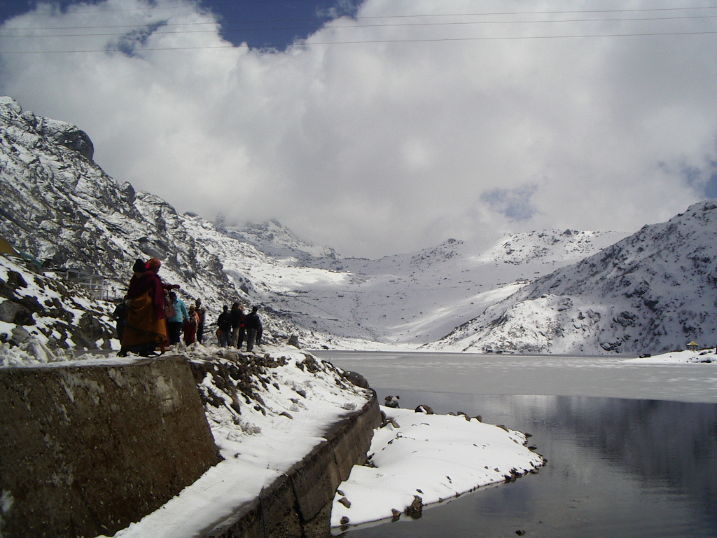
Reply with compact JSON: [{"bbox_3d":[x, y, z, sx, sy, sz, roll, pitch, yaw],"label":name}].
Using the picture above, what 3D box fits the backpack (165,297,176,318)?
[{"bbox_3d":[-5.493,1.125,23.000,0.360,0.570,0.250,-2,-6,18],"label":"backpack"}]

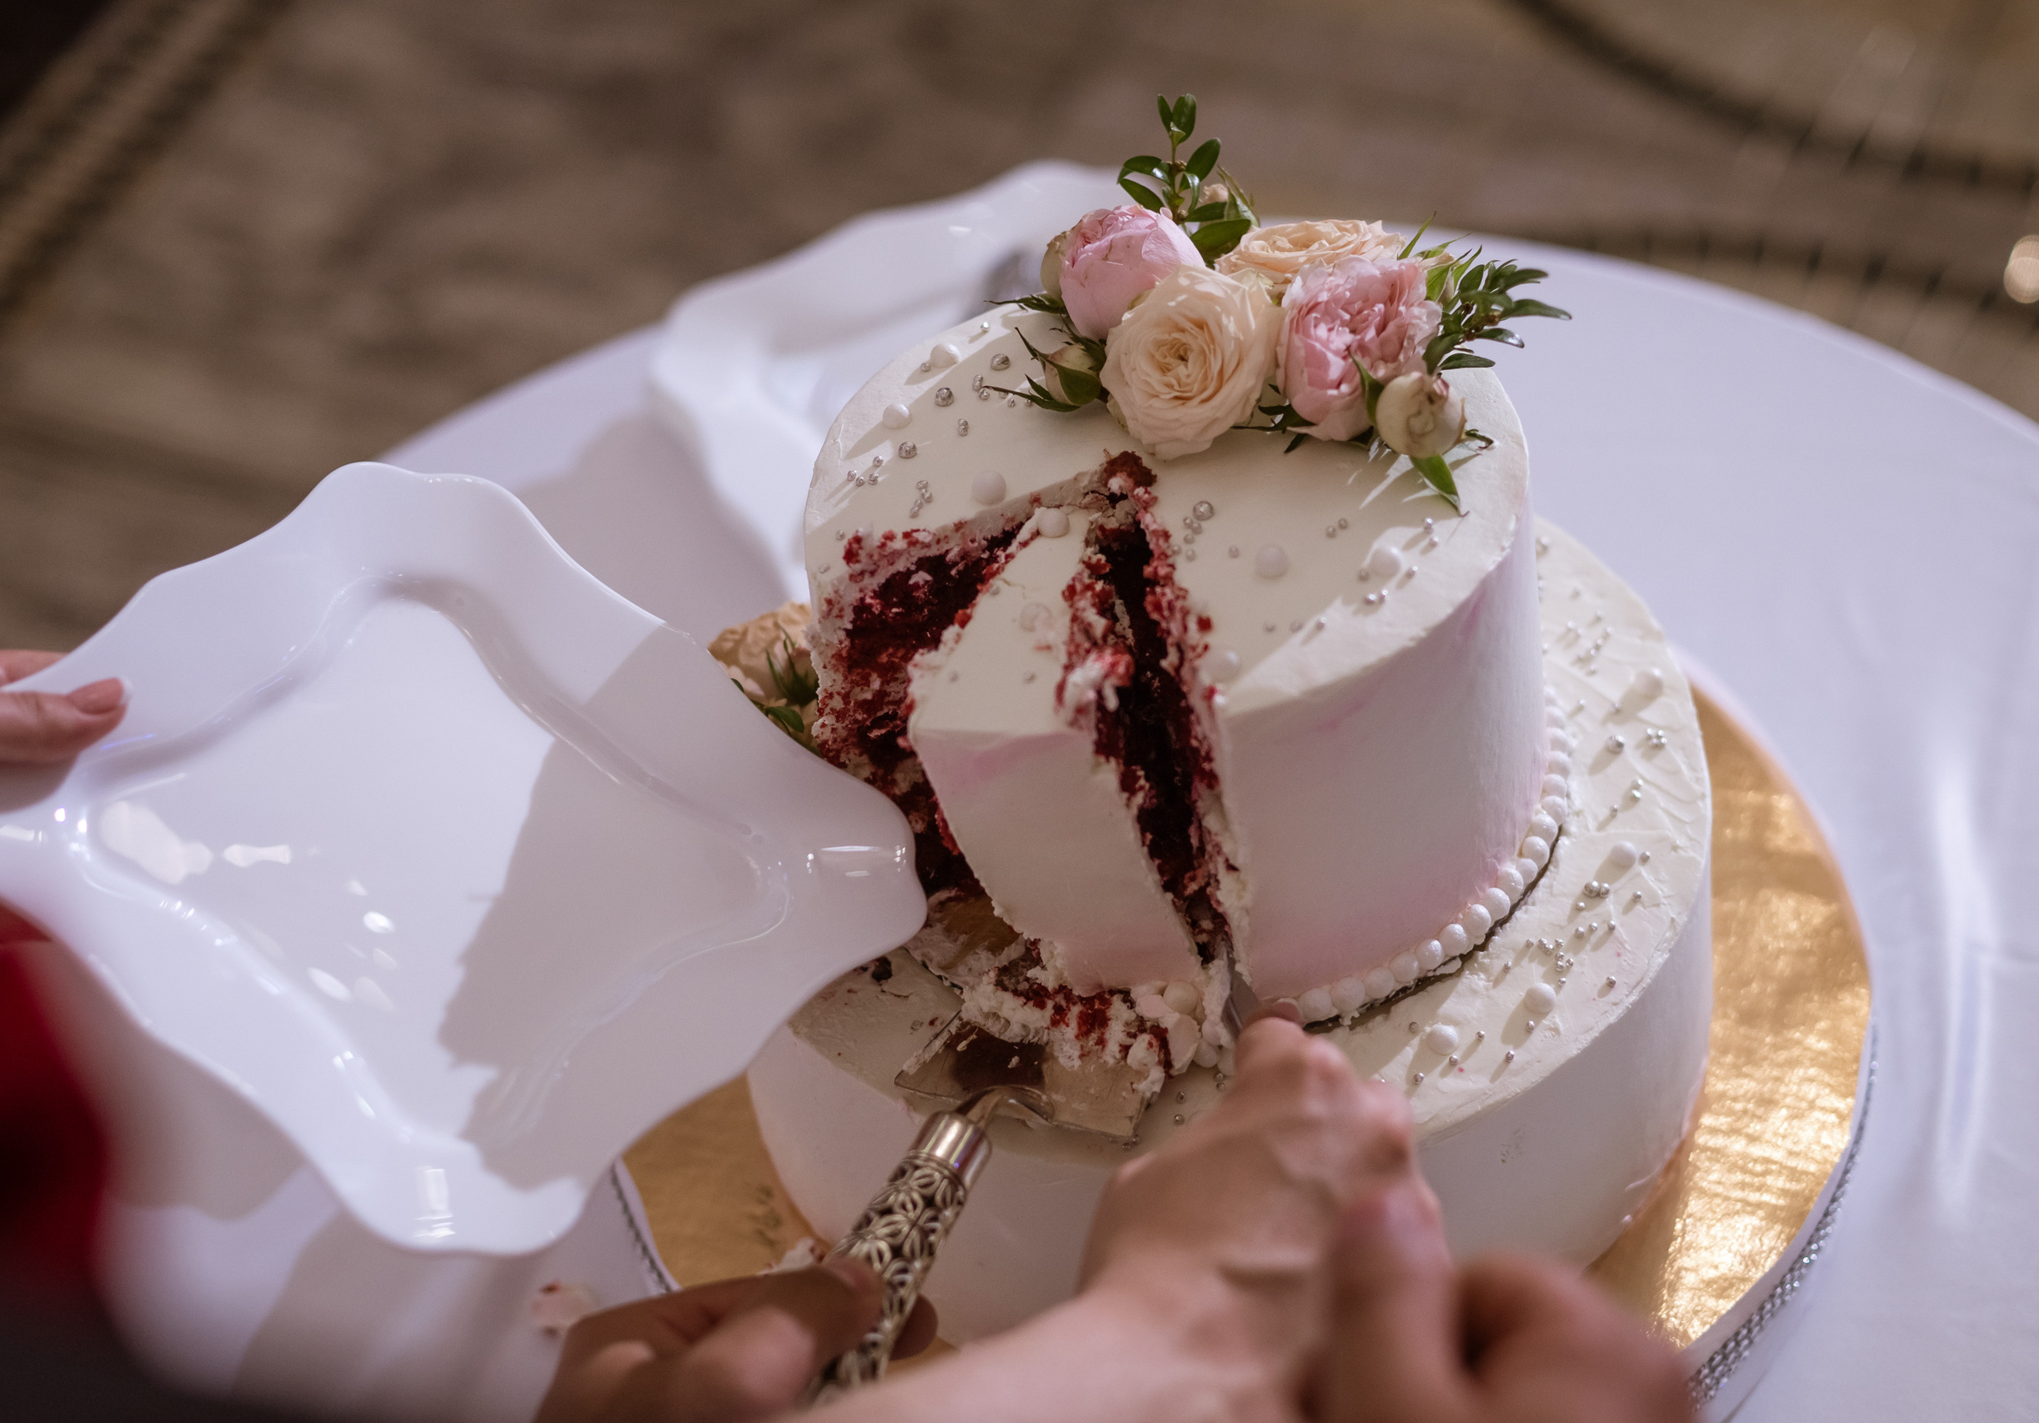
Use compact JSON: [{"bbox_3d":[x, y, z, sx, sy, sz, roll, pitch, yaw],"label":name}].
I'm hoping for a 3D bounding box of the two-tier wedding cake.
[{"bbox_3d":[0.046,-0.010,0.780,0.278,0.237,0.278,-9,43,0],"label":"two-tier wedding cake"}]

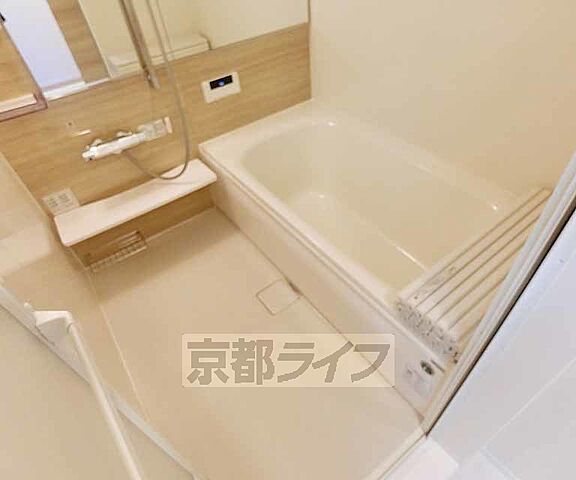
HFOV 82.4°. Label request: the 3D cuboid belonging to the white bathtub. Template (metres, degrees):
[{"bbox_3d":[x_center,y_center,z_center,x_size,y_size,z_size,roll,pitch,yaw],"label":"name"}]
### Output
[{"bbox_3d":[0.299,-0.140,1.615,0.839,0.426,1.550,-31,49,-22],"label":"white bathtub"}]

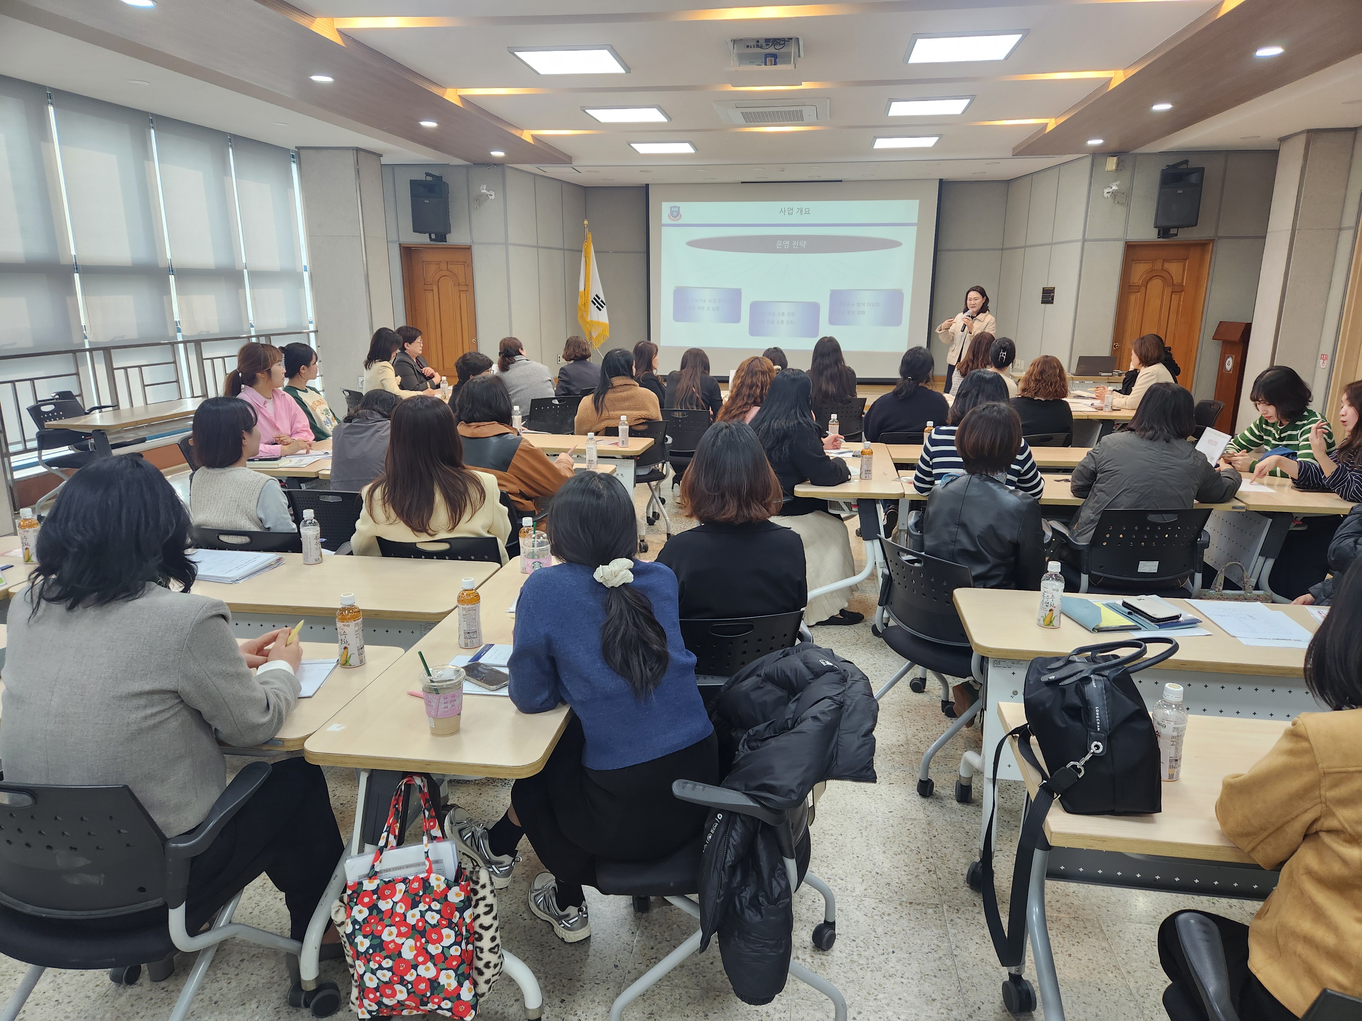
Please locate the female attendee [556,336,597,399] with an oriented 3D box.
[{"bbox_3d":[-0.847,-0.907,7.991,0.500,1.250,0.760,3,14,14],"label":"female attendee"}]

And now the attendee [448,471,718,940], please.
[{"bbox_3d":[-0.247,0.499,2.268,0.570,1.250,0.830,-11,18,-39],"label":"attendee"}]

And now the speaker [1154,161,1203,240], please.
[{"bbox_3d":[5.012,-3.126,9.092,0.430,0.690,0.430,7,16,25],"label":"speaker"}]

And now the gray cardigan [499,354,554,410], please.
[{"bbox_3d":[-1.203,-0.945,7.115,0.470,0.600,0.420,0,15,1],"label":"gray cardigan"}]

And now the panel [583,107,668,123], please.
[{"bbox_3d":[-0.425,-3.174,7.235,0.610,0.050,0.640,2,15,6],"label":"panel"}]

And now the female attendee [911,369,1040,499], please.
[{"bbox_3d":[1.345,-0.004,4.213,0.540,1.290,0.760,2,14,9],"label":"female attendee"}]

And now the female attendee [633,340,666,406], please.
[{"bbox_3d":[-0.222,-0.758,7.189,0.460,1.200,0.640,12,19,40],"label":"female attendee"}]

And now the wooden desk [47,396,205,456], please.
[{"bbox_3d":[-3.825,-0.399,6.776,0.520,0.720,1.440,4,15,16],"label":"wooden desk"}]

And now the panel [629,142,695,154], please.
[{"bbox_3d":[-0.172,-3.836,9.584,0.645,0.035,0.645,2,14,8],"label":"panel"}]

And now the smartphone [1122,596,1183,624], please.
[{"bbox_3d":[1.335,0.280,2.565,0.084,0.012,0.162,-2,14,-7],"label":"smartphone"}]

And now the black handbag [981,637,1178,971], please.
[{"bbox_3d":[0.776,0.556,1.782,0.280,0.650,0.360,2,14,8],"label":"black handbag"}]

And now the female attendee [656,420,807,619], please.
[{"bbox_3d":[0.078,0.331,2.896,0.480,1.270,0.750,-2,14,-10],"label":"female attendee"}]

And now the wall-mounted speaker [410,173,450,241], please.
[{"bbox_3d":[-2.910,-3.521,10.489,0.410,0.680,0.380,-2,14,-10],"label":"wall-mounted speaker"}]

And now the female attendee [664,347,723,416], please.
[{"bbox_3d":[0.077,-0.531,6.365,0.470,1.230,0.750,2,14,8],"label":"female attendee"}]

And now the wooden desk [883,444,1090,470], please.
[{"bbox_3d":[1.886,0.052,5.083,1.400,0.725,0.500,2,14,8],"label":"wooden desk"}]

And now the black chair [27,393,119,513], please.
[{"bbox_3d":[-4.466,-0.371,6.732,0.580,0.830,0.570,2,14,7],"label":"black chair"}]

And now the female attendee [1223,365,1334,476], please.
[{"bbox_3d":[3.036,-0.087,4.595,0.750,1.270,0.500,-5,14,-18],"label":"female attendee"}]

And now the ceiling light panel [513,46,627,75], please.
[{"bbox_3d":[-0.663,-2.745,5.522,0.610,0.050,0.610,2,14,8],"label":"ceiling light panel"}]

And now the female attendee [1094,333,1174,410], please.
[{"bbox_3d":[3.512,-0.725,7.103,0.780,1.260,0.500,11,18,37],"label":"female attendee"}]

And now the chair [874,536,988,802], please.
[{"bbox_3d":[0.960,0.486,3.125,0.560,0.820,0.500,-7,15,-27],"label":"chair"}]

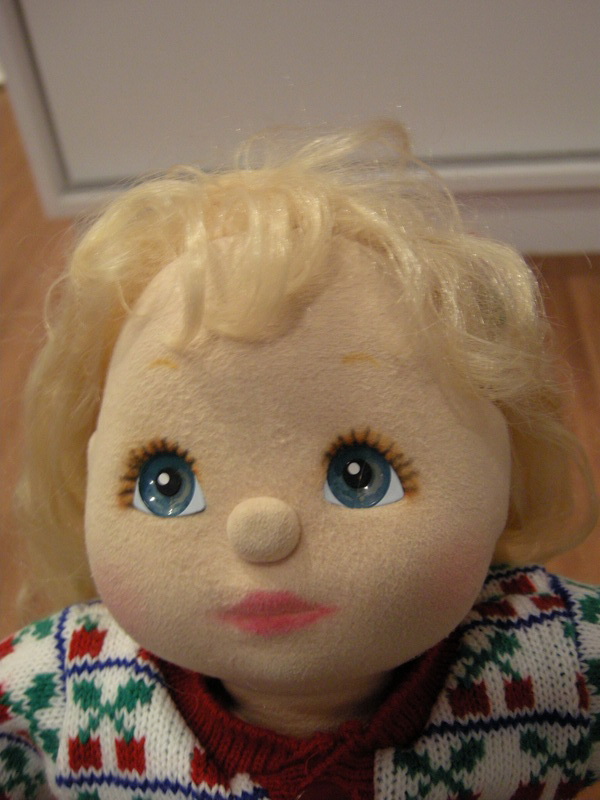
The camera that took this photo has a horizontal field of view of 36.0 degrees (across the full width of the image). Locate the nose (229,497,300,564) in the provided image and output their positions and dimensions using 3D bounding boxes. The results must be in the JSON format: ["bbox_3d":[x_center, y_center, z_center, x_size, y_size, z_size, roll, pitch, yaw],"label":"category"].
[{"bbox_3d":[-0.009,0.032,0.225,0.018,0.016,0.011,-1,11,8],"label":"nose"}]

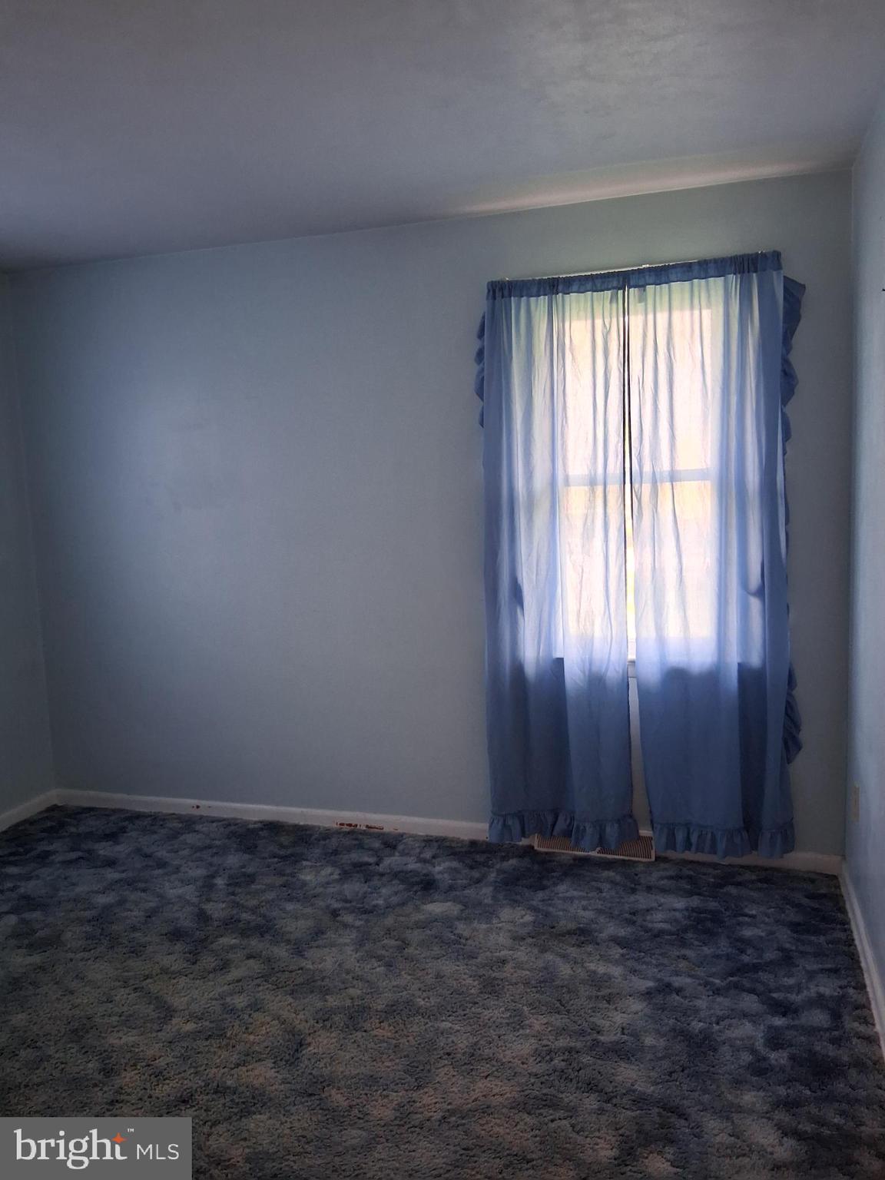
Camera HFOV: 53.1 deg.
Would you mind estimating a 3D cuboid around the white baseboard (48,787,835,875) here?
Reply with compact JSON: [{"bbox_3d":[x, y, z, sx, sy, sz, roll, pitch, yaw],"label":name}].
[{"bbox_3d":[-0.211,0.989,3.712,3.452,0.072,0.017,0,8,18],"label":"white baseboard"}]

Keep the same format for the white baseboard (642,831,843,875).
[{"bbox_3d":[1.101,0.993,3.290,0.697,0.072,0.017,0,8,18],"label":"white baseboard"}]

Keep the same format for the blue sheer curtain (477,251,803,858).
[{"bbox_3d":[0.693,-0.061,3.225,1.145,2.152,0.100,0,8,18],"label":"blue sheer curtain"}]

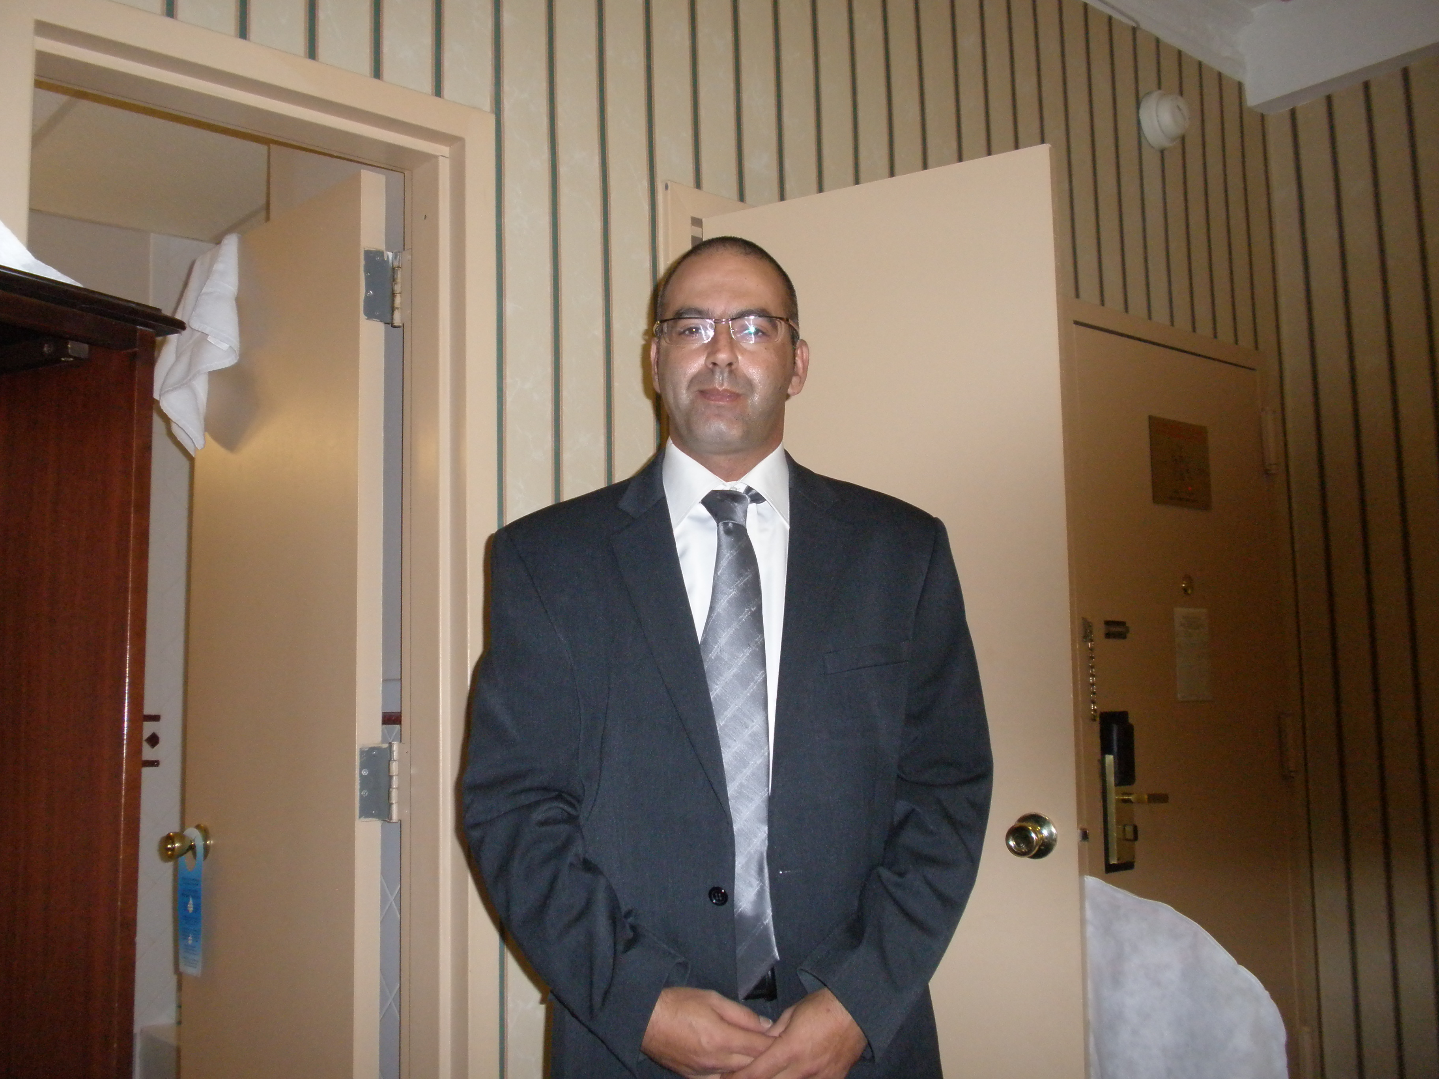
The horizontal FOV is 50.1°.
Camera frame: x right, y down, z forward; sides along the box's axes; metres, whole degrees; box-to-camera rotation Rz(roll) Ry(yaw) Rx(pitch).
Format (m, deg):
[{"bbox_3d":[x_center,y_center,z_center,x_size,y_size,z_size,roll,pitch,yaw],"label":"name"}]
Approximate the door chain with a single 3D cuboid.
[{"bbox_3d":[0.782,0.274,3.249,0.024,0.217,0.016,5,-10,-41],"label":"door chain"}]

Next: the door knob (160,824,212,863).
[{"bbox_3d":[-0.927,0.527,2.659,0.064,0.064,0.064,5,-10,-43],"label":"door knob"}]

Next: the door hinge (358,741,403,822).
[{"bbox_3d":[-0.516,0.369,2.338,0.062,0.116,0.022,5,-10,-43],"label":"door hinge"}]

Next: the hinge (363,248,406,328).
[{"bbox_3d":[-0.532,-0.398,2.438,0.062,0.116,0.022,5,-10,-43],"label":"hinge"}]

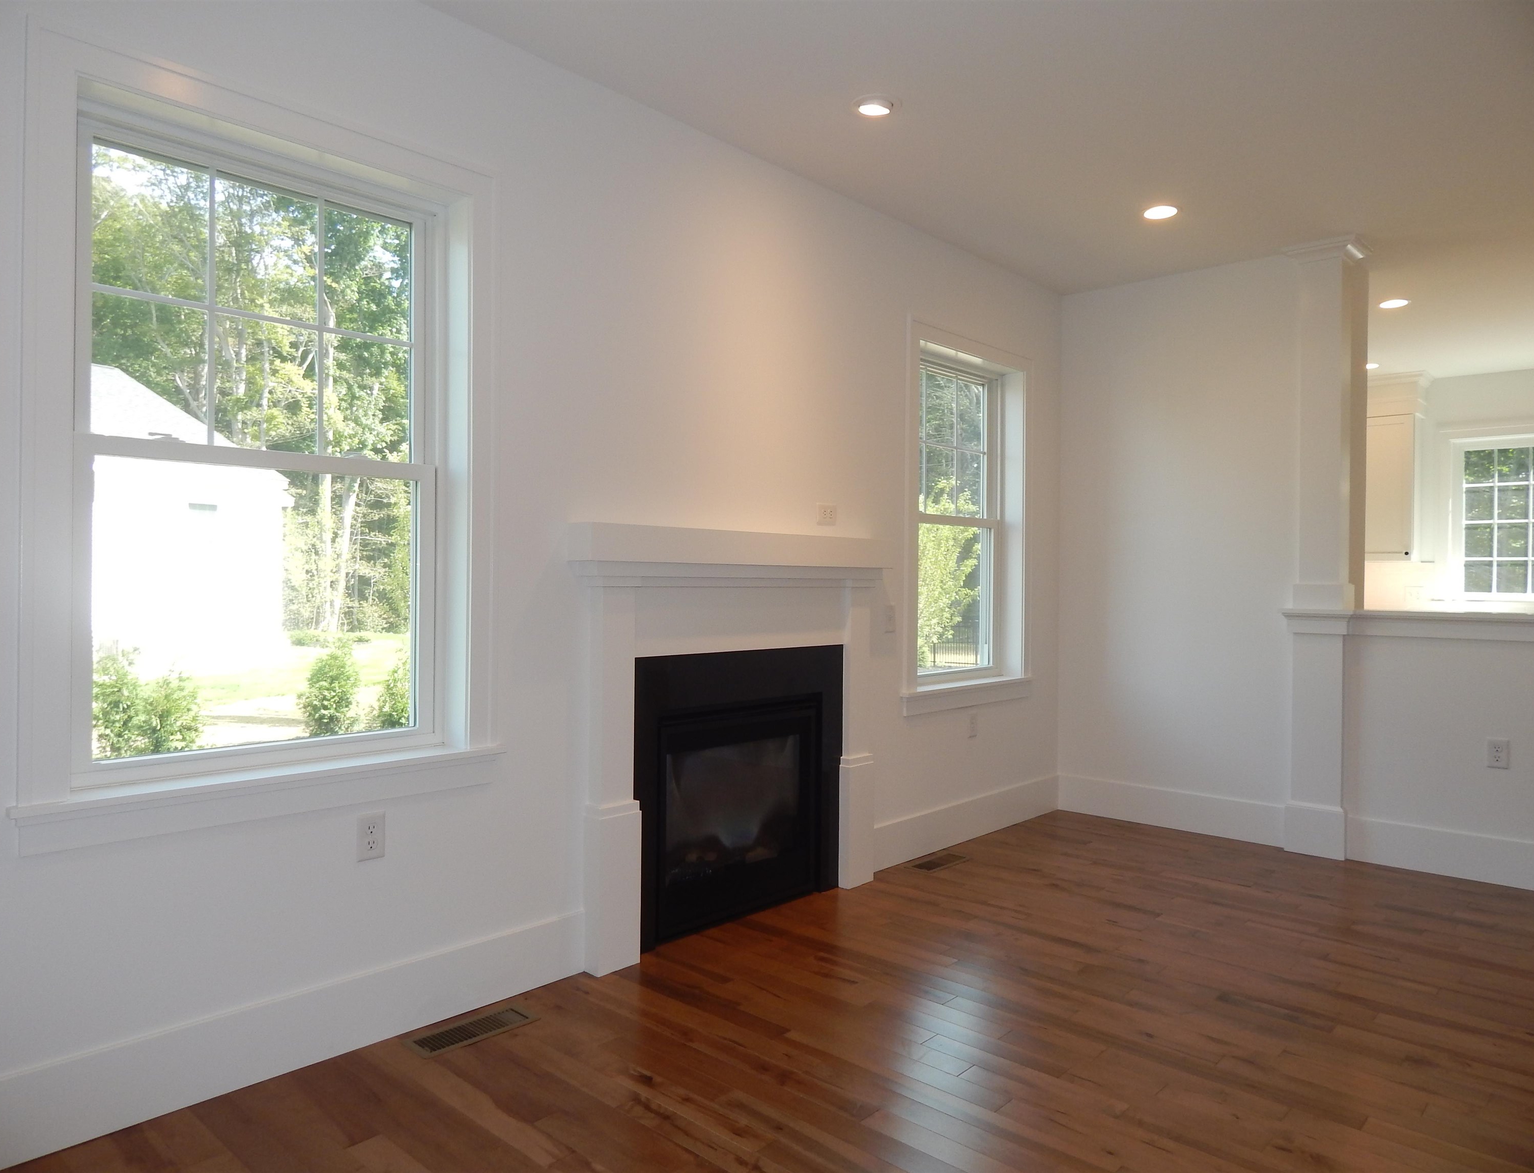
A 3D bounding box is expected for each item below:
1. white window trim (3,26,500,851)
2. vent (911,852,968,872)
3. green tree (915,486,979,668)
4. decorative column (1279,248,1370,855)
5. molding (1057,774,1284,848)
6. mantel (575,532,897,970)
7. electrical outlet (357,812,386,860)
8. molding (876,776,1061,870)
[{"bbox_3d":[-1.130,-0.293,2.493,0.084,1.670,1.134,1,0,42],"label":"white window trim"},{"bbox_3d":[0.725,1.167,4.388,0.117,0.013,0.339,1,0,42],"label":"vent"},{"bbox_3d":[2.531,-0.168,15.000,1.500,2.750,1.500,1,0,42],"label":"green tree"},{"bbox_3d":[2.483,-0.166,4.642,0.287,2.691,0.269,1,0,42],"label":"decorative column"},{"bbox_3d":[1.942,1.079,5.056,1.114,0.191,0.020,1,0,42],"label":"molding"},{"bbox_3d":[-0.049,0.490,3.590,0.122,1.343,1.494,1,0,42],"label":"mantel"},{"bbox_3d":[-1.003,0.631,2.622,0.008,0.115,0.071,1,0,42],"label":"electrical outlet"},{"bbox_3d":[0.960,1.073,4.788,0.018,0.190,1.714,1,0,42],"label":"molding"}]

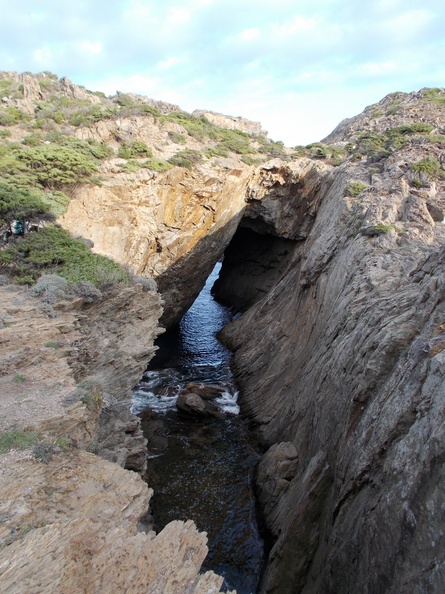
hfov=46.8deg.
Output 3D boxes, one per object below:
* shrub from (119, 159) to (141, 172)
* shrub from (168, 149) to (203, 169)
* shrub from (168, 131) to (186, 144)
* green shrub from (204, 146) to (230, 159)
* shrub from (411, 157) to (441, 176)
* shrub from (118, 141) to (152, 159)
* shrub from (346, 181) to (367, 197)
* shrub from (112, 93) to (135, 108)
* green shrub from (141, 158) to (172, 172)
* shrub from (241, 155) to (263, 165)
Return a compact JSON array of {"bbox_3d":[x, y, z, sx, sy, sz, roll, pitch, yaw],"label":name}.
[{"bbox_3d":[-4.608,-6.516,25.500,1.057,0.673,0.899,-2,13,-10],"label":"shrub"},{"bbox_3d":[-1.941,-7.267,27.000,1.730,1.018,1.471,-1,13,-4],"label":"shrub"},{"bbox_3d":[-2.623,-9.298,30.000,1.018,0.792,0.865,-1,13,-5],"label":"shrub"},{"bbox_3d":[-0.350,-8.424,30.000,1.357,0.679,1.154,0,13,-1],"label":"green shrub"},{"bbox_3d":[7.101,-4.565,18.000,1.018,0.679,0.865,5,14,20],"label":"shrub"},{"bbox_3d":[-4.565,-7.739,27.000,1.730,0.916,1.471,-2,13,-9],"label":"shrub"},{"bbox_3d":[5.078,-4.111,19.500,0.735,0.588,0.625,3,13,14],"label":"shrub"},{"bbox_3d":[-7.311,-14.510,38.000,1.576,1.146,1.339,-2,13,-10],"label":"shrub"},{"bbox_3d":[-3.335,-6.644,26.000,1.568,0.686,1.333,-2,13,-7],"label":"green shrub"},{"bbox_3d":[1.691,-8.016,30.000,1.244,0.565,1.057,1,13,3],"label":"shrub"}]

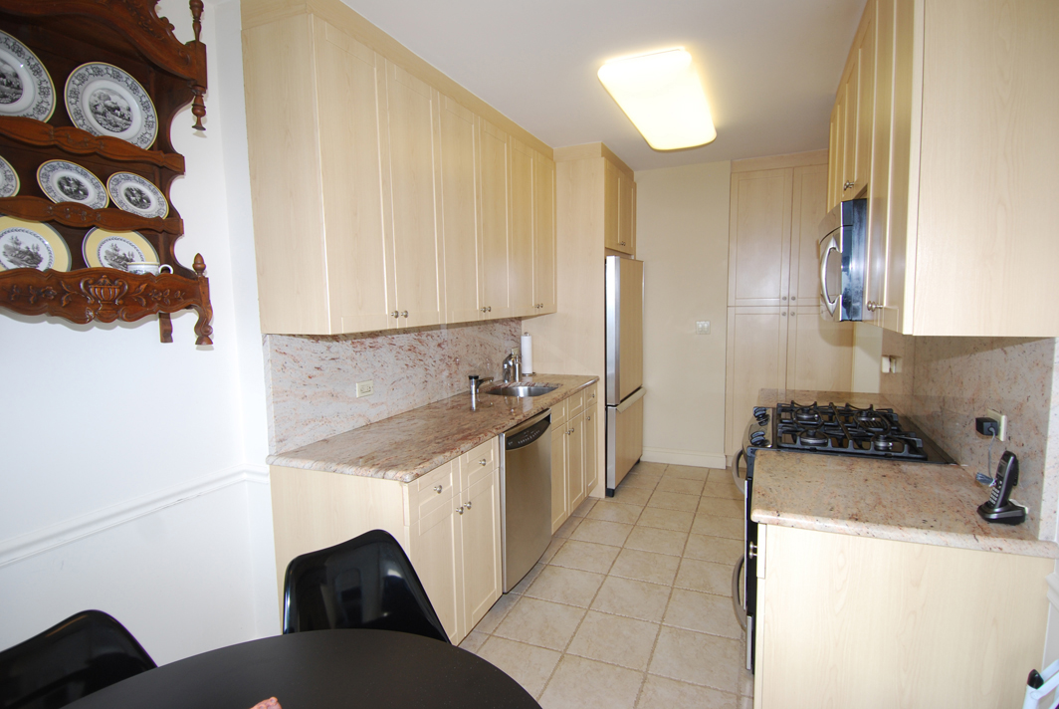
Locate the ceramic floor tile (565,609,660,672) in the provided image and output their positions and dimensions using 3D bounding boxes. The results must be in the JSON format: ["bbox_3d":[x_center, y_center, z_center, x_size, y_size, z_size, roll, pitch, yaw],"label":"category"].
[{"bbox_3d":[0.371,1.242,2.308,0.334,0.010,0.330,1,6,24],"label":"ceramic floor tile"}]

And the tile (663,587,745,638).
[{"bbox_3d":[0.821,1.214,2.479,0.334,0.010,0.330,1,6,24],"label":"tile"}]

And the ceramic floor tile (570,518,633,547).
[{"bbox_3d":[0.465,1.126,3.355,0.334,0.015,0.334,1,6,24],"label":"ceramic floor tile"}]

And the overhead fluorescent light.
[{"bbox_3d":[0.801,-1.414,3.084,0.440,0.090,1.280,1,5,23],"label":"overhead fluorescent light"}]

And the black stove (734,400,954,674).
[{"bbox_3d":[1.204,0.739,2.180,0.675,0.940,0.780,1,5,23],"label":"black stove"}]

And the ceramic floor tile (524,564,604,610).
[{"bbox_3d":[0.196,1.192,2.738,0.334,0.015,0.334,1,6,24],"label":"ceramic floor tile"}]

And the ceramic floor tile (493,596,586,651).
[{"bbox_3d":[0.056,1.221,2.410,0.332,0.010,0.336,1,5,23],"label":"ceramic floor tile"}]

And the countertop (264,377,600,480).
[{"bbox_3d":[-0.245,0.288,2.942,0.644,0.036,2.301,1,6,24],"label":"countertop"}]

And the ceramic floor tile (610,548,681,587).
[{"bbox_3d":[0.641,1.164,2.912,0.334,0.015,0.334,1,6,24],"label":"ceramic floor tile"}]

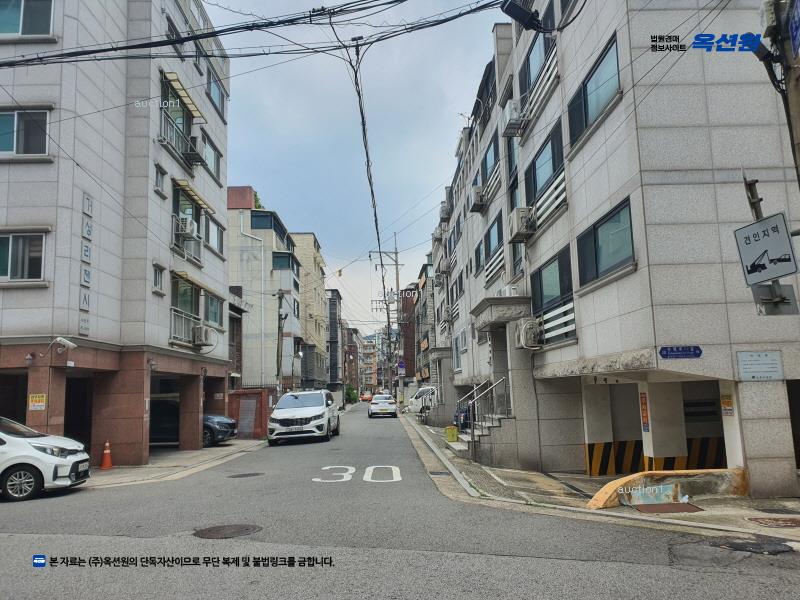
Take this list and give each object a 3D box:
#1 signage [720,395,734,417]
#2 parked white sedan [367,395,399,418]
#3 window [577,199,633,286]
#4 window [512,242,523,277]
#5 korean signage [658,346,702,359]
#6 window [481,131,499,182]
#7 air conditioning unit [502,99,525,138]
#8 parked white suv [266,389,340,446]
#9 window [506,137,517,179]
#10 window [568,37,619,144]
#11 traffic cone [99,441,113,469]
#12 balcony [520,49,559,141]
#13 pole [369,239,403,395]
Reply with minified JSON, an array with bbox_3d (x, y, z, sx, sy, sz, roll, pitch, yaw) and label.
[{"bbox_3d":[4.678,1.516,8.599,0.015,0.300,0.270,-1,-8,-1],"label":"signage"},{"bbox_3d":[-1.110,7.024,39.792,1.850,1.450,4.800,-1,-8,-1],"label":"parked white sedan"},{"bbox_3d":[3.568,-0.906,10.459,0.150,1.000,2.605,-2,-8,-1],"label":"window"},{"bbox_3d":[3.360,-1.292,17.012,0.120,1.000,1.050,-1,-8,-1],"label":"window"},{"bbox_3d":[3.908,0.729,8.346,0.605,0.170,0.020,-1,-8,-1],"label":"korean signage"},{"bbox_3d":[3.206,-4.952,21.204,0.130,1.100,3.350,-1,-8,-1],"label":"window"},{"bbox_3d":[2.931,-4.756,15.712,0.310,0.610,0.810,-1,-8,-1],"label":"air conditioning unit"},{"bbox_3d":[-3.219,4.021,21.087,1.970,1.760,5.100,-2,-8,-1],"label":"parked white suv"},{"bbox_3d":[3.269,-4.274,17.474,0.150,1.350,1.050,-2,-8,-1],"label":"window"},{"bbox_3d":[3.480,-3.653,10.796,0.150,0.942,2.518,-2,-8,-1],"label":"window"},{"bbox_3d":[-6.826,3.603,14.000,0.290,0.652,0.290,-2,-8,-1],"label":"traffic cone"},{"bbox_3d":[3.059,-4.511,13.514,0.280,0.950,3.400,-2,-8,-1],"label":"balcony"},{"bbox_3d":[-0.967,1.777,54.264,2.800,15.100,0.700,-2,-8,-1],"label":"pole"}]

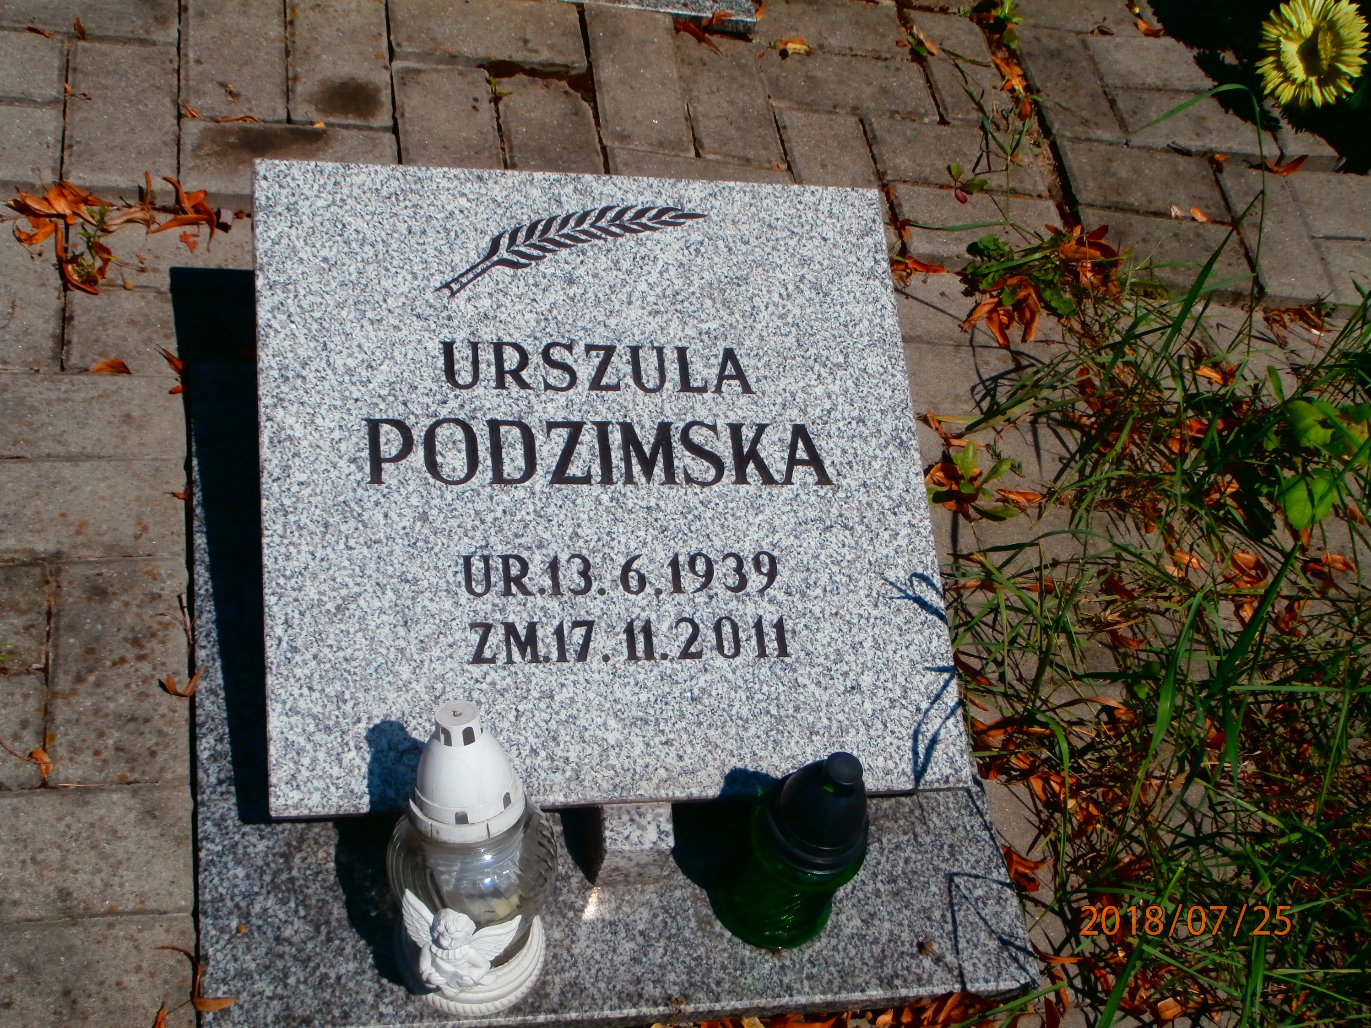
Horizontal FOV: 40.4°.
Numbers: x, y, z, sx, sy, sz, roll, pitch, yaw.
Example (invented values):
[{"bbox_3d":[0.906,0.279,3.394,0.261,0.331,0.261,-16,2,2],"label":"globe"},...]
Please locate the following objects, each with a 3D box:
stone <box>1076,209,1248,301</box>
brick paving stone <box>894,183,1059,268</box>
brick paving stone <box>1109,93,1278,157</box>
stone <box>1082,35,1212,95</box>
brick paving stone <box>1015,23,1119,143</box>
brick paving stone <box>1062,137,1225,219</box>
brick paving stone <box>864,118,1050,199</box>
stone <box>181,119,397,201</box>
[{"bbox_3d":[0.526,-0.274,2.079,0.200,0.060,0.100,4,51,-16],"label":"stone"},{"bbox_3d":[0.309,-0.290,2.010,0.200,0.060,0.100,2,54,-19],"label":"brick paving stone"},{"bbox_3d":[0.595,-0.446,2.233,0.200,0.060,0.100,2,51,-17],"label":"brick paving stone"},{"bbox_3d":[0.578,-0.522,2.296,0.200,0.060,0.100,3,51,-17],"label":"stone"},{"bbox_3d":[0.439,-0.493,2.217,0.100,0.060,0.200,1,54,-20],"label":"brick paving stone"},{"bbox_3d":[0.515,-0.360,2.141,0.200,0.060,0.100,4,51,-16],"label":"brick paving stone"},{"bbox_3d":[0.289,-0.374,2.064,0.200,0.060,0.100,2,54,-19],"label":"brick paving stone"},{"bbox_3d":[-0.376,-0.309,1.765,0.200,0.060,0.100,0,52,-19],"label":"stone"}]

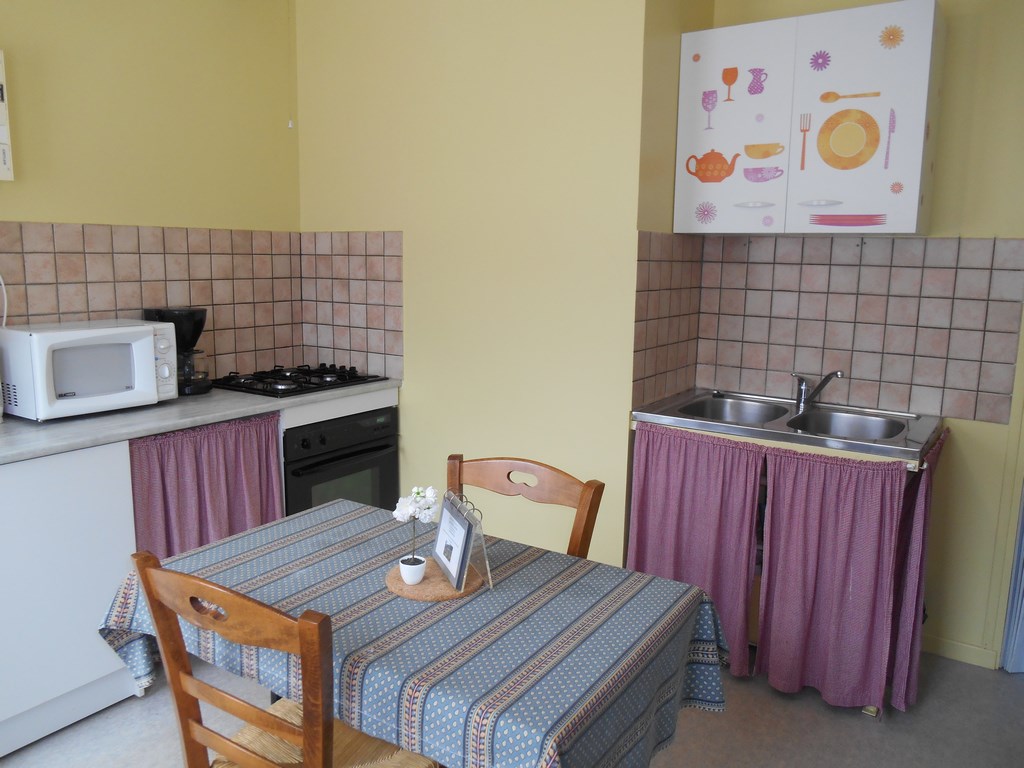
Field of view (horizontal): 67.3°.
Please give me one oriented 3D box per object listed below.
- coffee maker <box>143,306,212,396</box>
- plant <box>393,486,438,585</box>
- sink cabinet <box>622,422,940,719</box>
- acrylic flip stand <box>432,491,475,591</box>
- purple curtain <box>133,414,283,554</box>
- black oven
[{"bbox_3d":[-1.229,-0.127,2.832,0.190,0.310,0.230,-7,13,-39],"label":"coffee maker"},{"bbox_3d":[-0.189,0.291,1.480,0.088,0.186,0.082,0,10,-7],"label":"plant"},{"bbox_3d":[0.949,0.528,2.741,0.887,0.821,0.622,8,12,33],"label":"sink cabinet"},{"bbox_3d":[-0.100,0.305,1.532,0.062,0.145,0.183,-3,10,-23],"label":"acrylic flip stand"},{"bbox_3d":[-0.990,0.508,2.548,0.050,0.775,0.551,7,11,32],"label":"purple curtain"},{"bbox_3d":[-0.881,0.391,3.174,0.550,0.595,0.595,7,11,32],"label":"black oven"}]

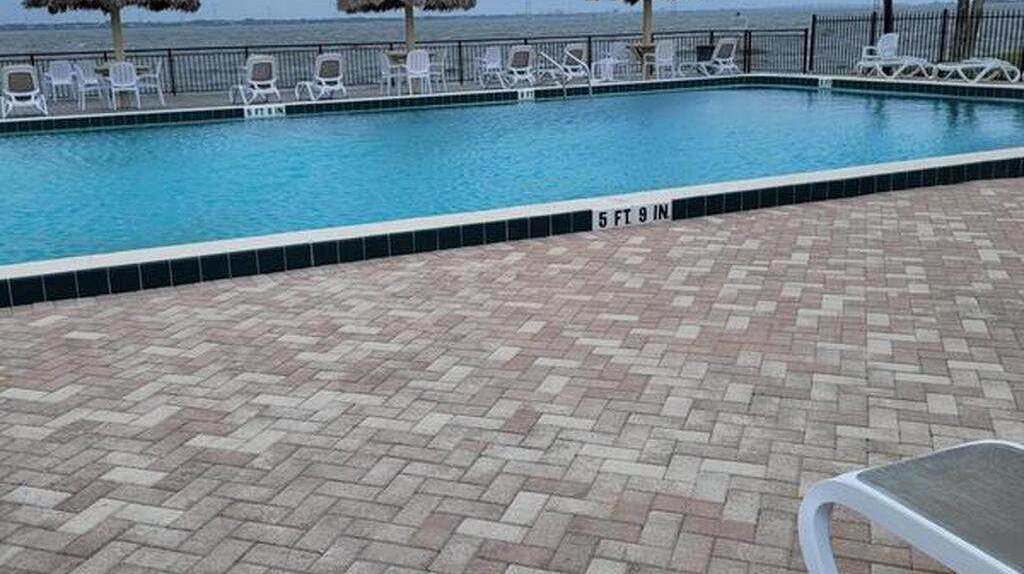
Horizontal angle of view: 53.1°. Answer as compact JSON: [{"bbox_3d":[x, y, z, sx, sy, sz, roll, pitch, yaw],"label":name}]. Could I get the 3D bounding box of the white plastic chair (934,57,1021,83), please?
[{"bbox_3d":[8.673,-4.027,19.065,1.480,0.420,0.640,6,17,28],"label":"white plastic chair"}]

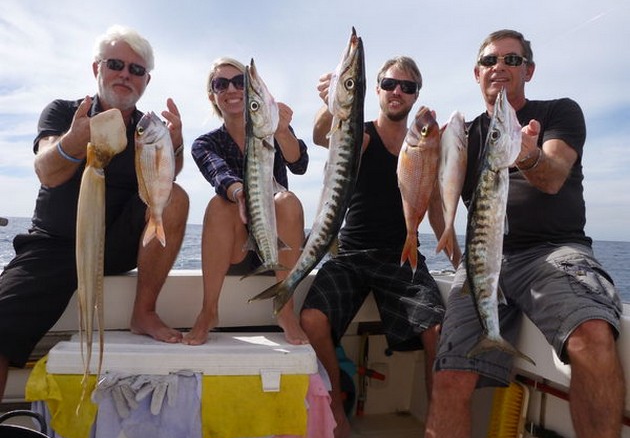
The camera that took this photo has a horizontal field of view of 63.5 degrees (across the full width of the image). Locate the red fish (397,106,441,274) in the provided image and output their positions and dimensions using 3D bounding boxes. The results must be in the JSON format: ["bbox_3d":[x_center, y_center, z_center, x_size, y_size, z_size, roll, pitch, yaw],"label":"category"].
[{"bbox_3d":[0.258,-0.073,1.270,0.125,0.415,0.065,4,-1,14],"label":"red fish"}]

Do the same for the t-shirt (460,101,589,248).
[{"bbox_3d":[0.723,-0.149,1.750,0.450,0.530,0.340,2,-1,14],"label":"t-shirt"}]

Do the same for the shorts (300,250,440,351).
[{"bbox_3d":[0.205,0.274,1.850,0.480,0.330,0.460,2,-1,9],"label":"shorts"}]

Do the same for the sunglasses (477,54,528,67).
[{"bbox_3d":[0.584,-0.487,1.570,0.145,0.042,0.135,5,14,25],"label":"sunglasses"}]

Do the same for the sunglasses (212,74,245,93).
[{"bbox_3d":[-0.328,-0.527,1.980,0.145,0.055,0.135,-12,14,-12],"label":"sunglasses"}]

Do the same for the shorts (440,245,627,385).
[{"bbox_3d":[0.684,0.275,1.640,0.500,0.380,0.490,2,-1,18],"label":"shorts"}]

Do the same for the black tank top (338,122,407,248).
[{"bbox_3d":[0.253,-0.126,2.030,0.370,0.530,0.250,2,-1,7],"label":"black tank top"}]

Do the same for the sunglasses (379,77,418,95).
[{"bbox_3d":[0.320,-0.507,1.950,0.145,0.047,0.140,13,13,6],"label":"sunglasses"}]

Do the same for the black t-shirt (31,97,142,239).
[{"bbox_3d":[-0.734,-0.168,1.760,0.450,0.500,0.340,0,8,-14],"label":"black t-shirt"}]

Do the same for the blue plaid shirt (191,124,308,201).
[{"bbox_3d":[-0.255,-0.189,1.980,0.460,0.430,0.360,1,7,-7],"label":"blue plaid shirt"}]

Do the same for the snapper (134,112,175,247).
[{"bbox_3d":[-0.447,-0.110,1.420,0.110,0.375,0.055,-2,-1,0],"label":"snapper"}]

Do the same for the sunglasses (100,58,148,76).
[{"bbox_3d":[-0.617,-0.491,1.640,0.142,0.043,0.135,7,9,-30],"label":"sunglasses"}]

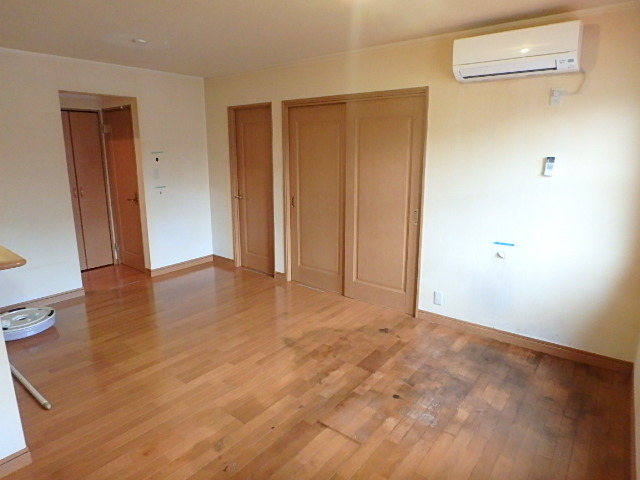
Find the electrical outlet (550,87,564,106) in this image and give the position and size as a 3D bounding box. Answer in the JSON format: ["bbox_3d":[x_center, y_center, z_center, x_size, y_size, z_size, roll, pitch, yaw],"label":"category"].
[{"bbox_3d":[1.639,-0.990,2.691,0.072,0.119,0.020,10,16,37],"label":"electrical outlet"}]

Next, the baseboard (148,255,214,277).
[{"bbox_3d":[-1.793,0.340,5.143,0.015,0.082,0.930,10,16,37],"label":"baseboard"}]

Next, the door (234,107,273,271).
[{"bbox_3d":[-0.769,-0.576,4.802,0.690,2.000,0.045,10,16,37],"label":"door"}]

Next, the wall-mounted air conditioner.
[{"bbox_3d":[1.353,-1.287,2.717,0.790,0.272,0.225,10,16,37],"label":"wall-mounted air conditioner"}]

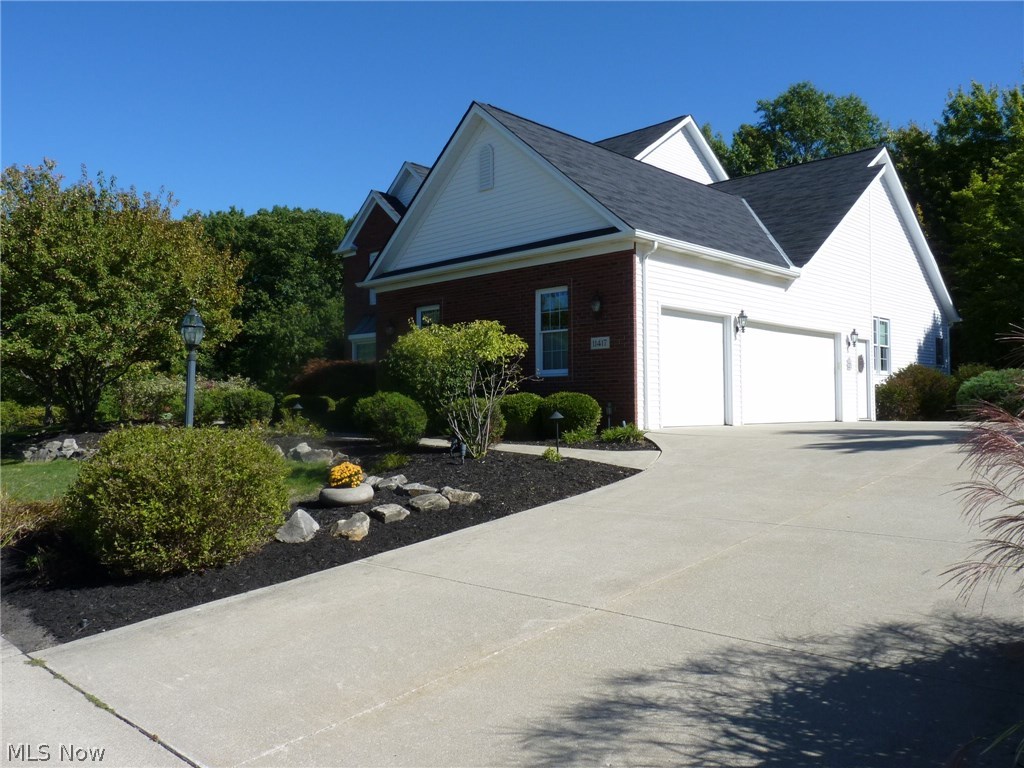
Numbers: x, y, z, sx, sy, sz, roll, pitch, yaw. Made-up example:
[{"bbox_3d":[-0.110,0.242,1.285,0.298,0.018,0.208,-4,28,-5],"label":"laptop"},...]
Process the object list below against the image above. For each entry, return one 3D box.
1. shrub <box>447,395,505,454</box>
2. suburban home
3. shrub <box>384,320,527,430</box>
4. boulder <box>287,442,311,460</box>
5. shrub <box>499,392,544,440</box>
[{"bbox_3d":[-0.507,0.581,11.789,0.860,0.778,0.860,0,-2,-2],"label":"shrub"},{"bbox_3d":[3.128,-3.467,25.504,16.000,9.200,19.400,-2,-2,44],"label":"suburban home"},{"bbox_3d":[-0.660,0.019,9.500,1.650,1.522,1.450,0,-2,-4],"label":"shrub"},{"bbox_3d":[-2.780,0.893,10.400,0.320,0.228,0.280,0,-2,-15],"label":"boulder"},{"bbox_3d":[0.156,0.511,12.890,0.880,0.731,0.880,0,-2,1],"label":"shrub"}]

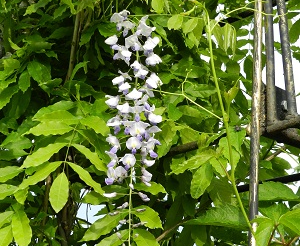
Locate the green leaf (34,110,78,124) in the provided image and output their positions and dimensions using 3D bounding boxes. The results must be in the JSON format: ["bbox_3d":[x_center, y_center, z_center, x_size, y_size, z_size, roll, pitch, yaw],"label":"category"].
[{"bbox_3d":[-0.147,-0.009,1.240,0.073,0.030,0.011,2,-43,-16],"label":"green leaf"}]

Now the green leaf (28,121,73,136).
[{"bbox_3d":[-0.155,0.010,1.210,0.078,0.030,0.011,-7,-42,-15],"label":"green leaf"}]

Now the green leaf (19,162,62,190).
[{"bbox_3d":[-0.166,0.080,1.180,0.084,0.027,0.013,-33,-45,-14],"label":"green leaf"}]

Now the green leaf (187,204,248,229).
[{"bbox_3d":[0.111,0.153,1.290,0.110,0.045,0.014,-1,-41,-5],"label":"green leaf"}]

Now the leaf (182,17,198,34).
[{"bbox_3d":[0.063,-0.151,1.220,0.021,0.035,0.006,40,-9,23],"label":"leaf"}]

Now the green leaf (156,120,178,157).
[{"bbox_3d":[0.030,0.026,1.330,0.036,0.071,0.011,21,-9,23],"label":"green leaf"}]

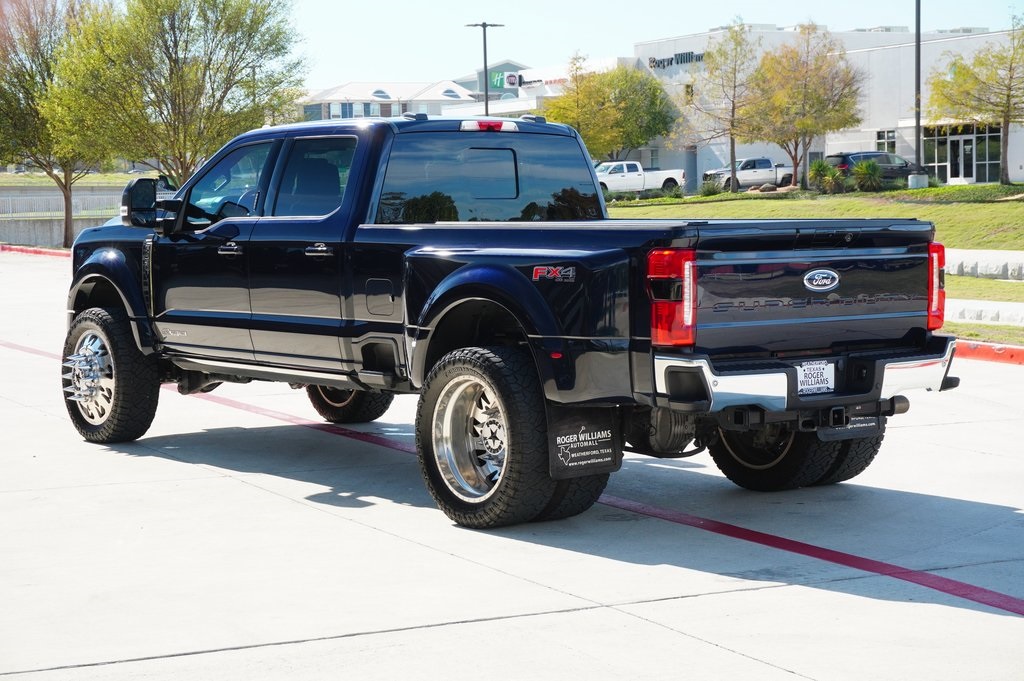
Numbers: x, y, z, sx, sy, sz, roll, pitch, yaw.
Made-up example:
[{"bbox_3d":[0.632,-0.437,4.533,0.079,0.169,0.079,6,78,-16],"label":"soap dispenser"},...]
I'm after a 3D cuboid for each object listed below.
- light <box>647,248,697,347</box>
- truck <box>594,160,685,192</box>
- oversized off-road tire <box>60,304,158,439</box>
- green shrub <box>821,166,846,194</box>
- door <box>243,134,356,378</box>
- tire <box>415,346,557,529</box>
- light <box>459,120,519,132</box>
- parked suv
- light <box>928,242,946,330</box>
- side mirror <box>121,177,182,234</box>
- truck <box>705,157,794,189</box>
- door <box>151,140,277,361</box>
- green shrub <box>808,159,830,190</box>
[{"bbox_3d":[0.772,-0.205,9.879,0.155,0.465,0.200,-3,5,-39],"label":"light"},{"bbox_3d":[6.740,-9.263,119.000,6.500,2.000,2.020,-2,4,-17],"label":"truck"},{"bbox_3d":[-2.700,0.242,14.017,0.290,0.890,0.890,-3,5,-38],"label":"oversized off-road tire"},{"bbox_3d":[12.087,-6.015,78.000,0.970,1.060,0.970,0,4,0],"label":"green shrub"},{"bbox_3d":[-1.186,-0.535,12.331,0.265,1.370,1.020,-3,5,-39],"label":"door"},{"bbox_3d":[-0.120,0.485,10.369,0.290,0.890,0.890,-3,5,-38],"label":"tire"},{"bbox_3d":[-0.146,-1.254,12.161,0.430,0.060,0.060,-3,5,-38],"label":"light"},{"bbox_3d":[19.731,-9.258,112.000,5.170,1.777,2.020,-2,4,-18],"label":"parked suv"},{"bbox_3d":[2.145,-0.283,10.721,0.170,0.450,0.190,-3,5,-38],"label":"light"},{"bbox_3d":[-2.302,-0.849,13.191,0.390,0.370,0.210,-3,5,-39],"label":"side mirror"},{"bbox_3d":[14.347,-9.841,123.000,6.000,1.970,2.050,-2,4,-21],"label":"truck"},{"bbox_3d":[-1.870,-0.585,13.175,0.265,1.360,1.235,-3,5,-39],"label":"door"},{"bbox_3d":[16.924,-9.094,114.000,1.300,1.750,1.300,-1,4,0],"label":"green shrub"}]

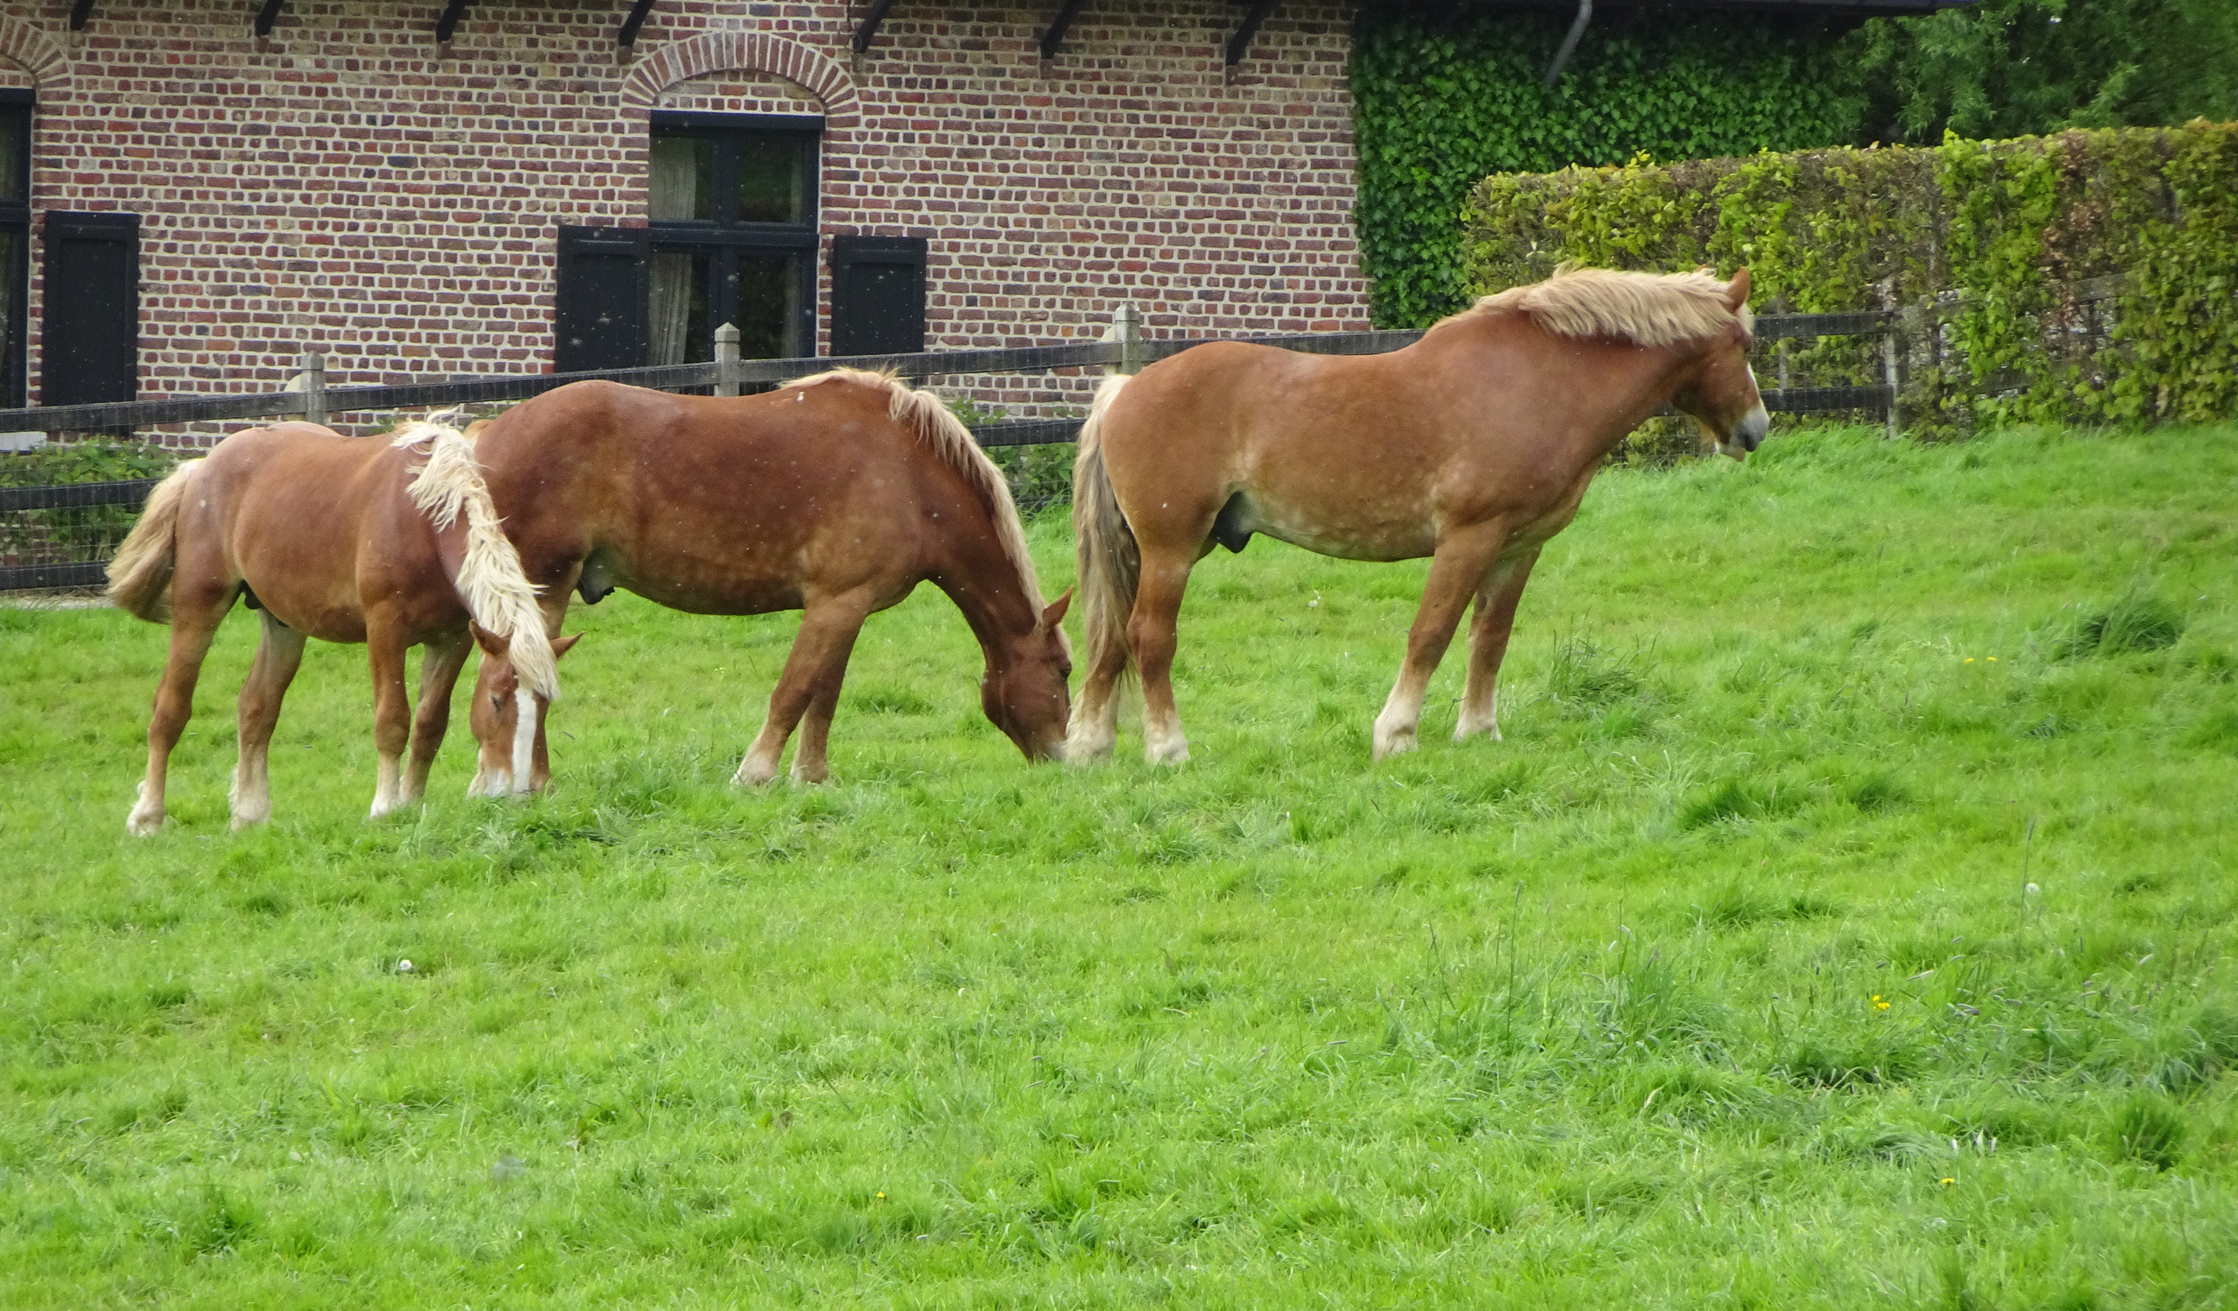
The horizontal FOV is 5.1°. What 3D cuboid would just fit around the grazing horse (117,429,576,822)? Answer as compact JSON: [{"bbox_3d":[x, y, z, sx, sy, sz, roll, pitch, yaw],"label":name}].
[{"bbox_3d":[-2.902,-0.114,93.500,2.050,1.550,0.620,2,1,43],"label":"grazing horse"}]

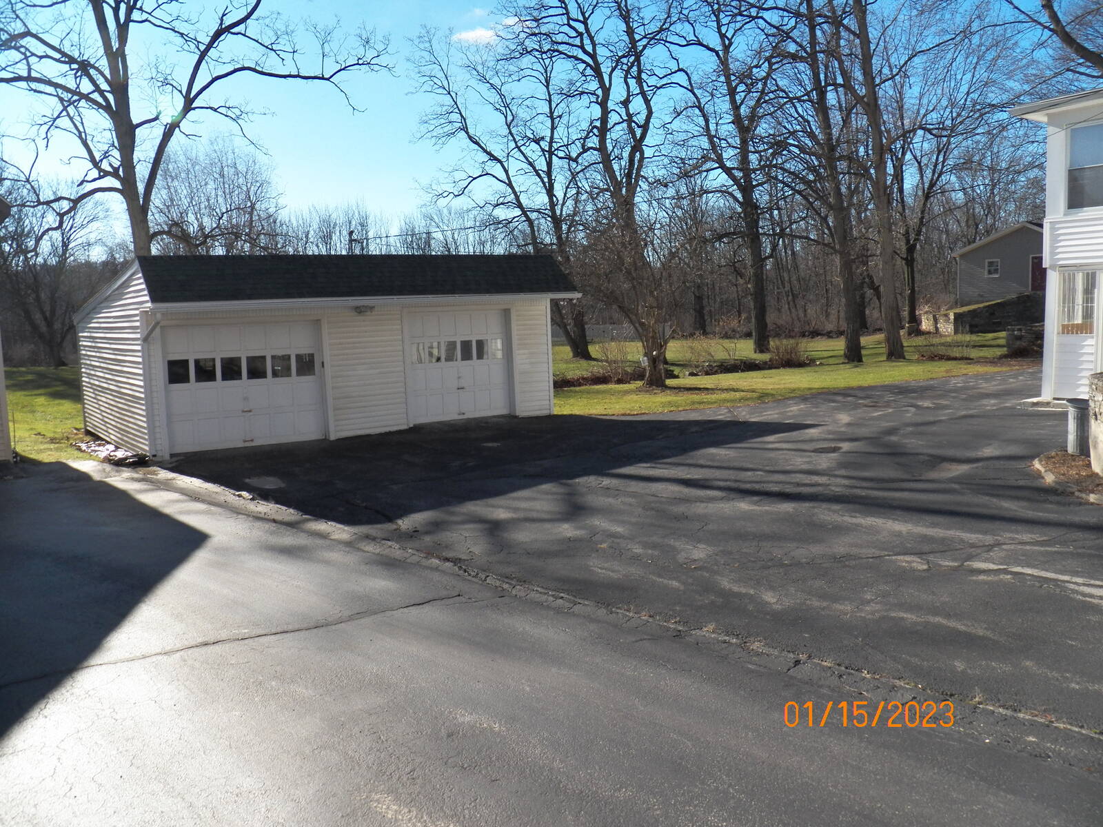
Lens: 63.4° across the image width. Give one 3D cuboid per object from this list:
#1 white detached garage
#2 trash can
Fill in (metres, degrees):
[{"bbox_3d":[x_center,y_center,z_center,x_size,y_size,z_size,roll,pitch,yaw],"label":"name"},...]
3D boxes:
[{"bbox_3d":[-5.064,-1.498,19.510,8.465,3.350,7.800,-7,8,-35],"label":"white detached garage"},{"bbox_3d":[6.991,0.188,11.600,0.540,0.680,0.540,2,8,31],"label":"trash can"}]

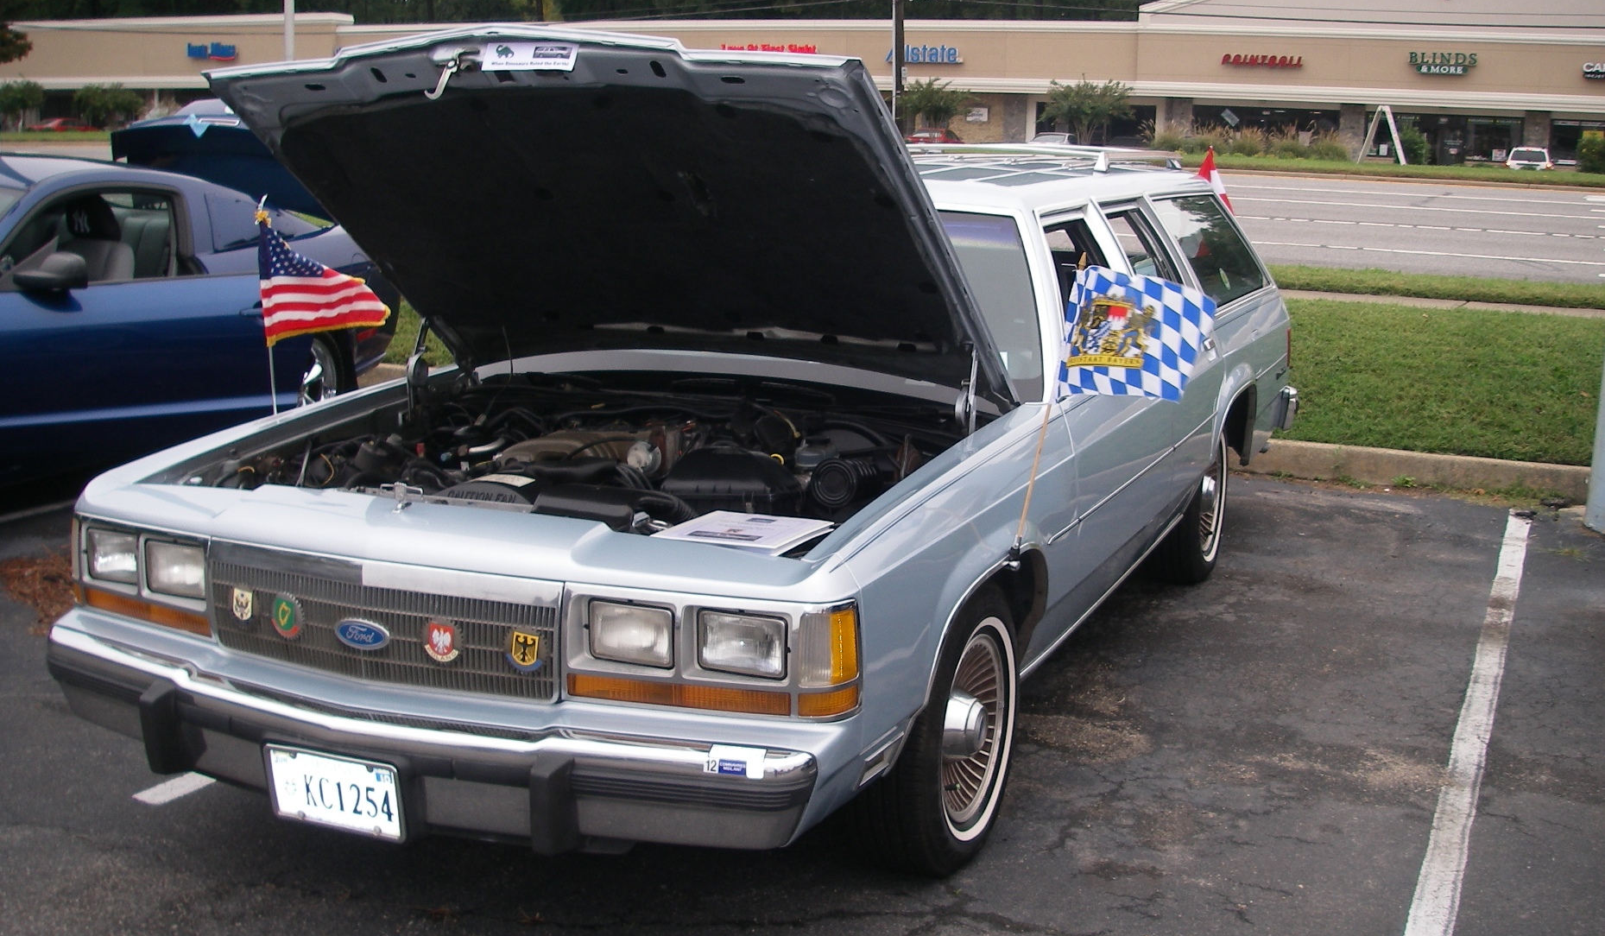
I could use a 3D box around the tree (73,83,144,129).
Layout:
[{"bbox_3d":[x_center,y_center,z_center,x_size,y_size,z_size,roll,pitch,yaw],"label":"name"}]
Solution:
[{"bbox_3d":[-24.445,-12.377,62.000,2.515,2.383,2.389,1,11,0],"label":"tree"}]

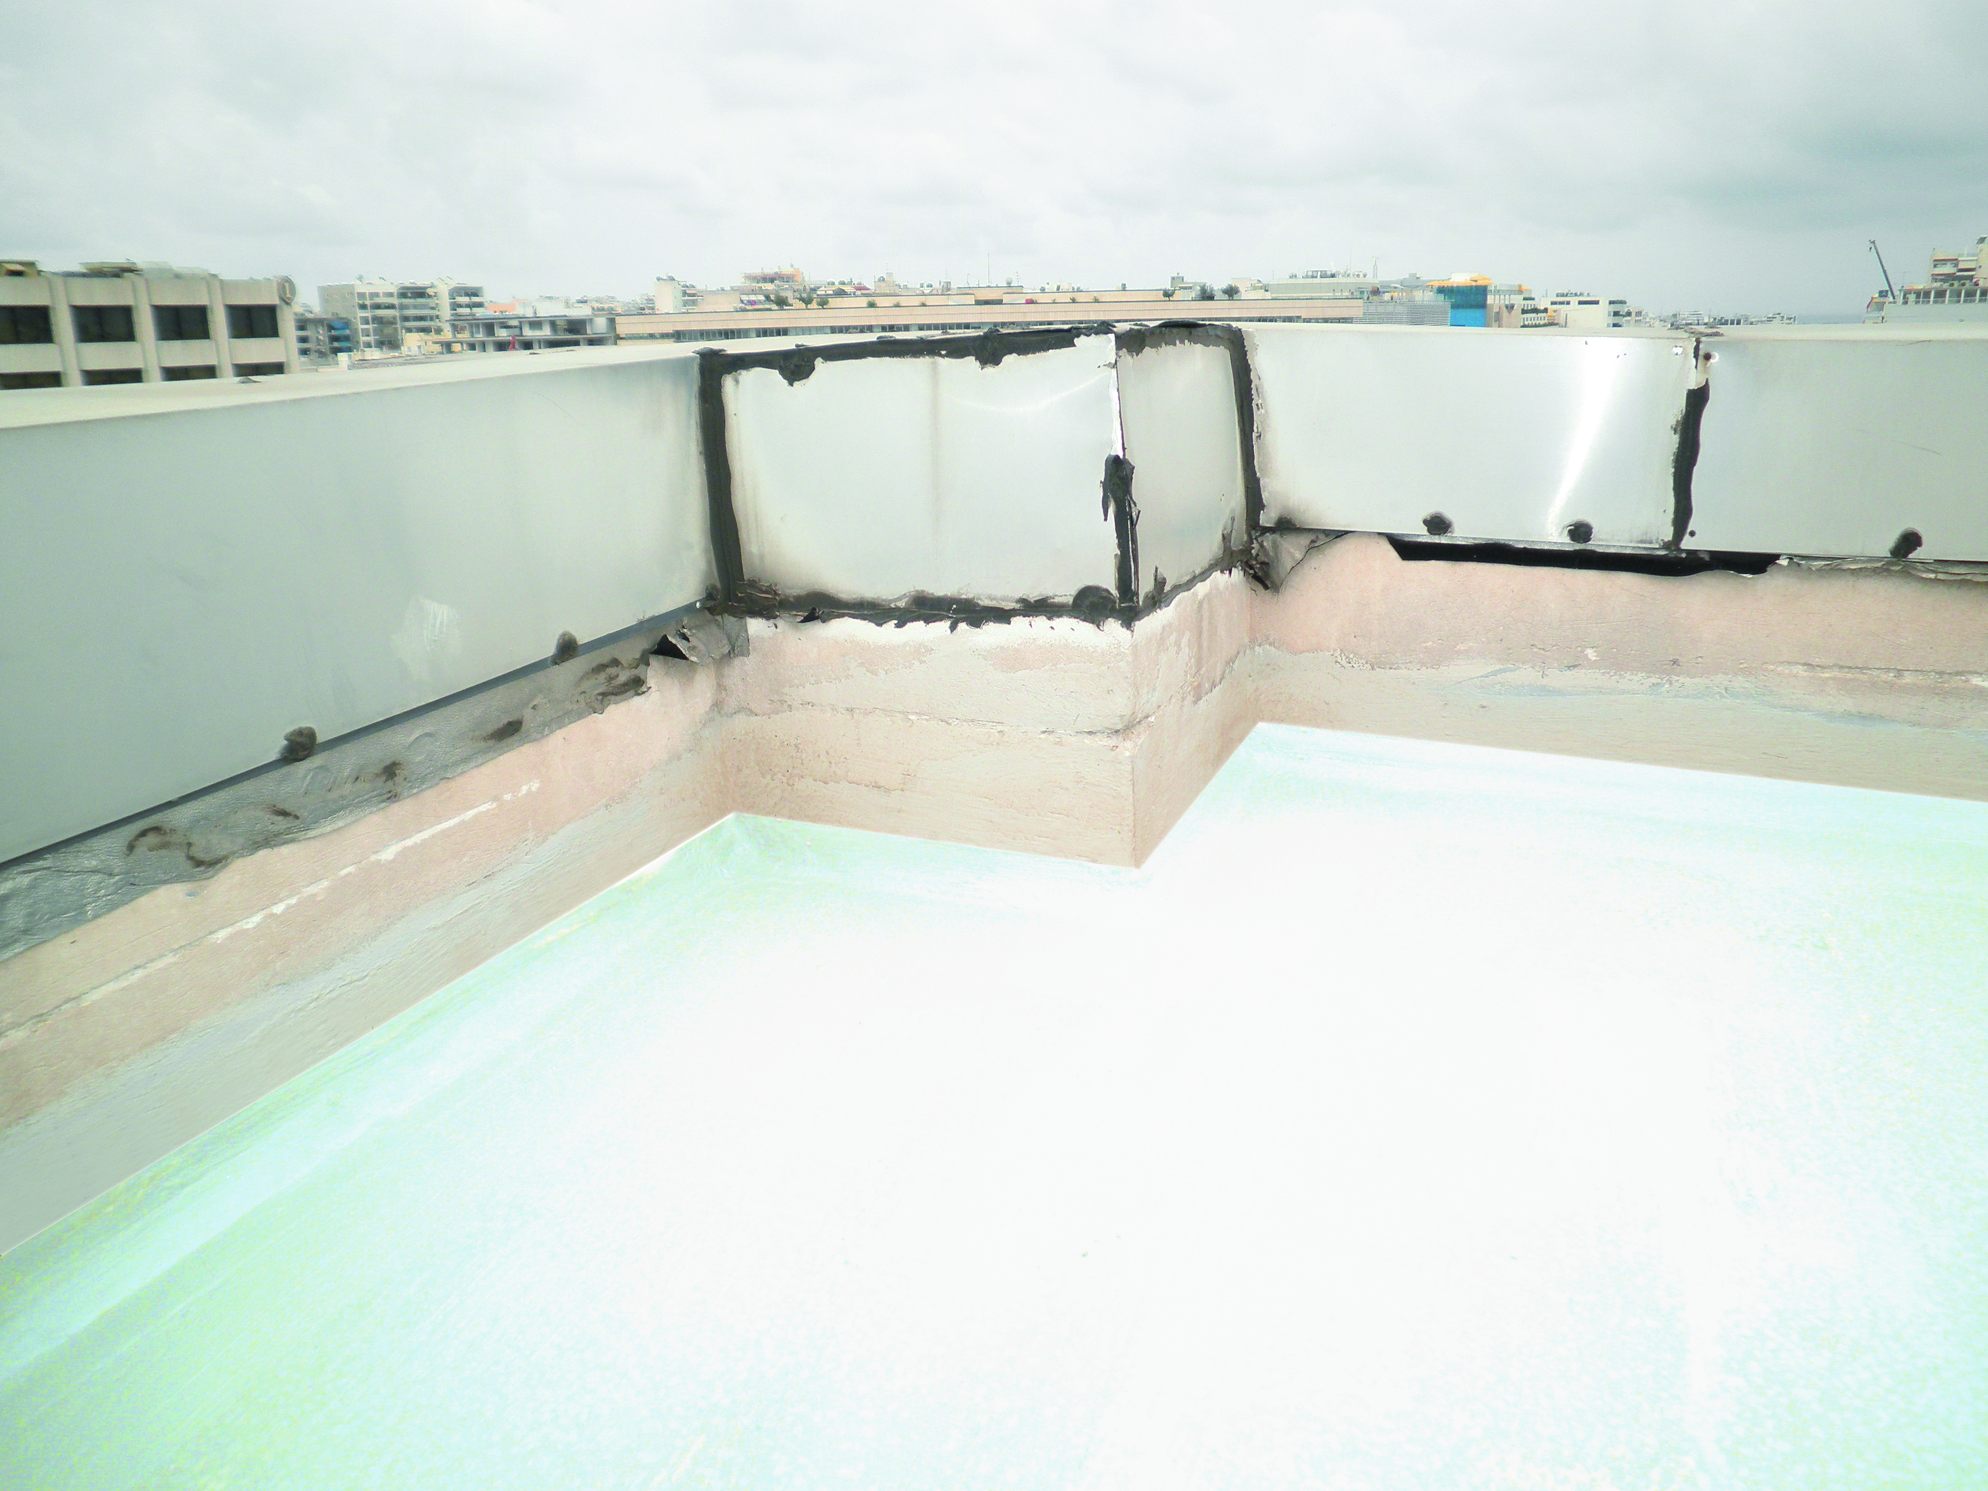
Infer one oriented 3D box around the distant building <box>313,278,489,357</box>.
[{"bbox_3d":[-162.280,-115.802,408.471,15.520,20.370,39.770,9,19,30],"label":"distant building"}]

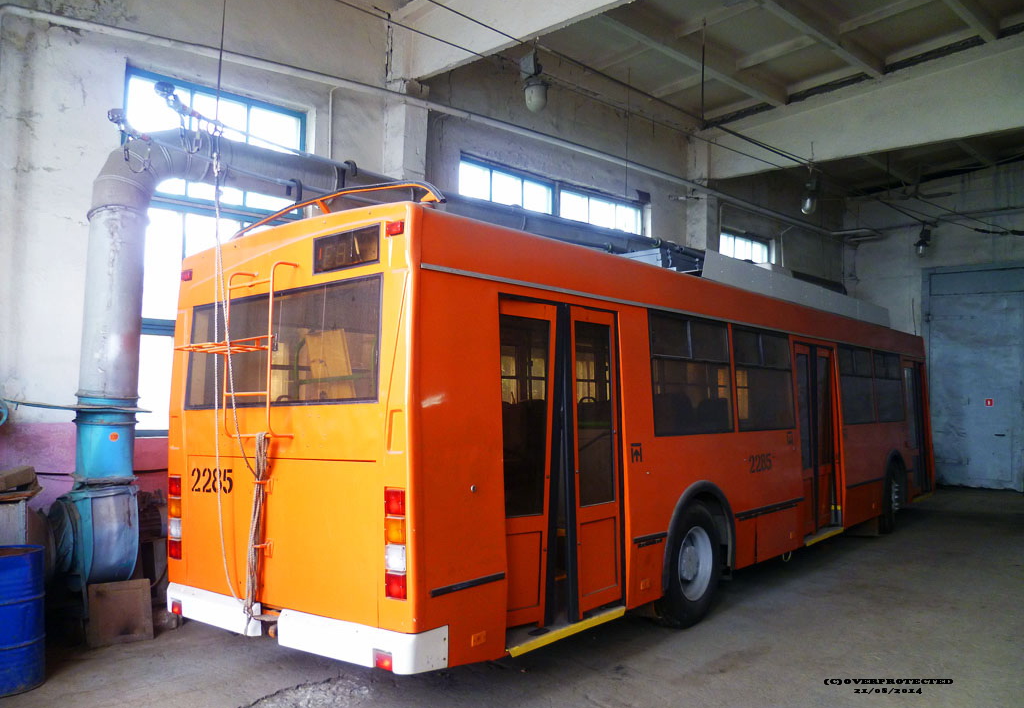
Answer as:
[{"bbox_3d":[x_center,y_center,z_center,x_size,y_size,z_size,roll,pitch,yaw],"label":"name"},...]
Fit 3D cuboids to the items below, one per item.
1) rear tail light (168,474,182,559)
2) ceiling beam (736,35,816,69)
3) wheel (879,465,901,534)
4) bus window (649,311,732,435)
[{"bbox_3d":[-2.342,1.147,5.830,0.180,0.580,0.060,-4,-6,38],"label":"rear tail light"},{"bbox_3d":[3.717,-4.289,11.698,0.110,0.130,1.280,4,-6,-44],"label":"ceiling beam"},{"bbox_3d":[5.263,2.042,11.712,0.300,0.960,0.960,-4,-6,38],"label":"wheel"},{"bbox_3d":[1.524,0.186,7.014,0.050,1.000,1.460,-6,-7,38],"label":"bus window"}]

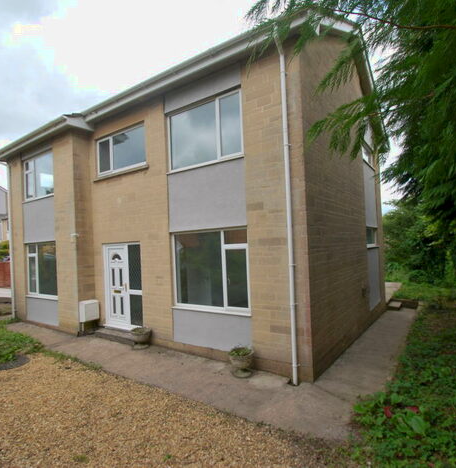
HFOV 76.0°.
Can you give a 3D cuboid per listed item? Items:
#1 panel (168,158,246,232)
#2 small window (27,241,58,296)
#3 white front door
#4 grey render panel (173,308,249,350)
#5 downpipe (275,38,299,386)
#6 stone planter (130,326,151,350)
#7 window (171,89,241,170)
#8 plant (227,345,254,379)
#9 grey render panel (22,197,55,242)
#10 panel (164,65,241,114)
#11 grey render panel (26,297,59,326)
[{"bbox_3d":[-0.465,-0.726,5.965,1.946,1.277,0.080,-3,-2,32],"label":"panel"},{"bbox_3d":[-5.501,1.071,8.632,2.023,1.623,0.100,-3,-1,36],"label":"small window"},{"bbox_3d":[-2.843,1.300,7.419,0.883,2.081,0.080,-3,-1,36],"label":"white front door"},{"bbox_3d":[-0.351,1.936,5.903,1.946,0.711,0.080,-3,-2,32],"label":"grey render panel"},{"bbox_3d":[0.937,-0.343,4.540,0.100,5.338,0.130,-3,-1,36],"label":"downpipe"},{"bbox_3d":[-1.963,2.361,6.602,0.447,0.386,0.447,-2,-1,0],"label":"stone planter"},{"bbox_3d":[-0.515,-2.020,6.004,1.926,1.315,0.100,-3,-2,32],"label":"window"},{"bbox_3d":[0.253,2.256,5.180,0.447,0.416,0.447,-2,-1,0],"label":"plant"},{"bbox_3d":[-5.529,-0.368,8.604,1.833,1.249,0.080,-3,-2,32],"label":"grey render panel"},{"bbox_3d":[-0.536,-2.756,5.703,1.948,0.373,0.060,-3,-1,36],"label":"panel"},{"bbox_3d":[-5.418,2.241,8.543,1.833,0.711,0.080,-3,-2,32],"label":"grey render panel"}]

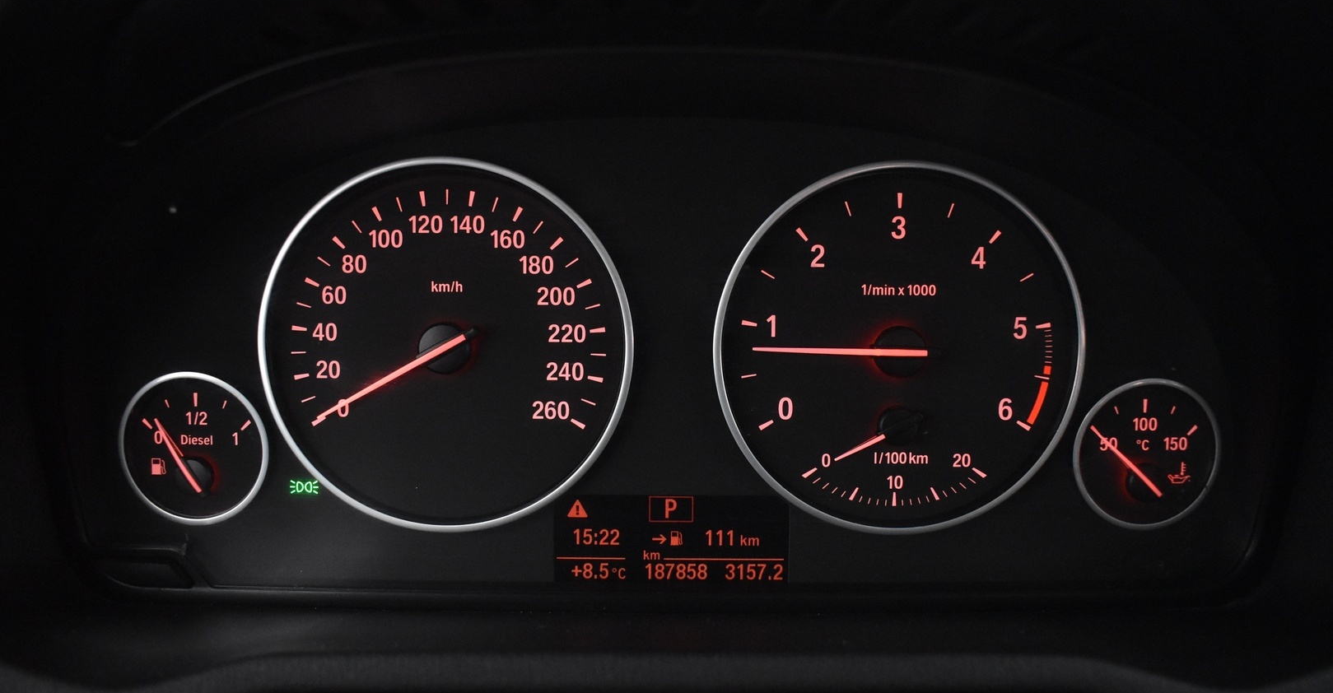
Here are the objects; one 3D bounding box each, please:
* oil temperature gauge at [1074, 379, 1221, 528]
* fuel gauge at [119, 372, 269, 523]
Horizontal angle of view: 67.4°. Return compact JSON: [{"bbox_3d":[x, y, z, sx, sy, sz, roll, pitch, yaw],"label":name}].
[{"bbox_3d":[0.129,0.029,0.271,0.040,0.040,0.013,0,5,0],"label":"oil temperature gauge"},{"bbox_3d":[-0.126,0.027,0.269,0.040,0.040,0.013,0,5,0],"label":"fuel gauge"}]

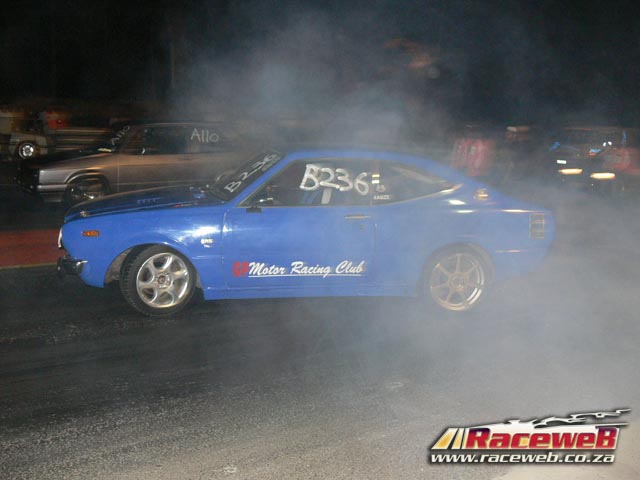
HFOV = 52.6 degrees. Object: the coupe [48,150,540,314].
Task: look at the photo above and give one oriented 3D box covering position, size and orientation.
[{"bbox_3d":[-0.101,-0.172,5.746,3.980,1.310,1.590,0,11,-12],"label":"coupe"}]

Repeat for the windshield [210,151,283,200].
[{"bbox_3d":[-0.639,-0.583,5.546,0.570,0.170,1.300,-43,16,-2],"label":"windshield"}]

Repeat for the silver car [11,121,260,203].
[{"bbox_3d":[-2.780,-1.217,10.583,3.950,1.380,1.630,-5,13,-35],"label":"silver car"}]

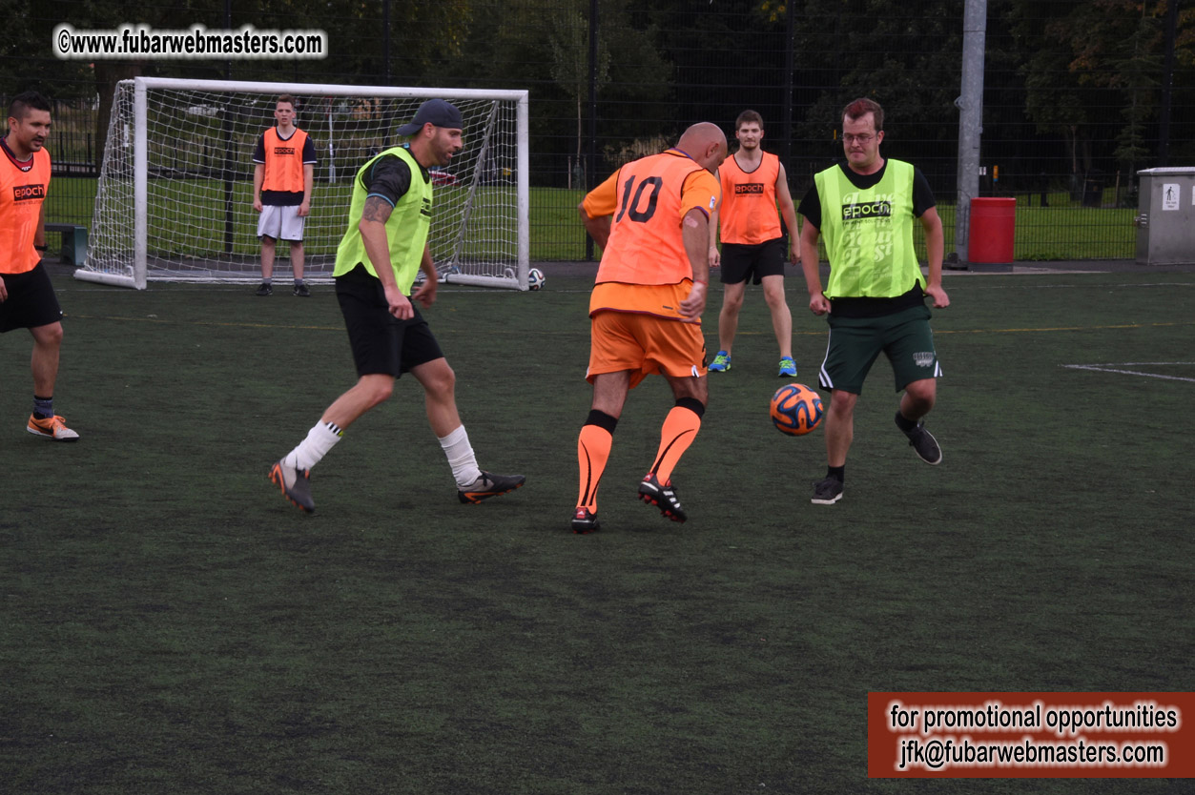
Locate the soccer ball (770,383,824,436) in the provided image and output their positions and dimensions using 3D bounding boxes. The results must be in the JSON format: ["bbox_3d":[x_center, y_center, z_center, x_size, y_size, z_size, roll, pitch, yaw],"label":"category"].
[{"bbox_3d":[0.829,0.053,15.980,0.220,0.220,0.220,1,4,0],"label":"soccer ball"}]

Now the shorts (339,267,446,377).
[{"bbox_3d":[-0.860,-0.319,16.000,0.455,0.475,0.400,1,4,3],"label":"shorts"}]

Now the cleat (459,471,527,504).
[{"bbox_3d":[-0.441,0.377,16.100,0.290,0.110,0.100,-15,3,0],"label":"cleat"}]

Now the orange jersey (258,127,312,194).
[{"bbox_3d":[-2.842,-2.160,35.000,0.460,0.610,0.270,1,5,-3],"label":"orange jersey"}]

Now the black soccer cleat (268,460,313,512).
[{"bbox_3d":[-1.259,0.367,15.850,0.280,0.115,0.100,51,15,30],"label":"black soccer cleat"}]

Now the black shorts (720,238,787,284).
[{"bbox_3d":[1.012,-0.903,25.050,0.430,0.340,0.280,1,5,2],"label":"black shorts"}]

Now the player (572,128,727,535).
[{"bbox_3d":[0.208,-0.283,15.550,0.600,1.640,0.750,4,6,37],"label":"player"}]

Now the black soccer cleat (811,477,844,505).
[{"bbox_3d":[0.972,0.391,16.200,0.105,0.110,0.290,1,7,11],"label":"black soccer cleat"}]

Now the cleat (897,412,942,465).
[{"bbox_3d":[1.366,0.173,16.400,0.280,0.105,0.110,47,1,18],"label":"cleat"}]

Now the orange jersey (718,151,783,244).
[{"bbox_3d":[0.996,-1.307,25.050,0.430,0.620,0.270,1,5,1],"label":"orange jersey"}]

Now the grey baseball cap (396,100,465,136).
[{"bbox_3d":[-0.696,-1.169,16.050,0.275,0.150,0.185,1,4,5],"label":"grey baseball cap"}]

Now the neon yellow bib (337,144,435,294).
[{"bbox_3d":[-0.903,-0.749,16.200,0.340,0.620,0.450,13,7,15],"label":"neon yellow bib"}]

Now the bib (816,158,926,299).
[{"bbox_3d":[1.172,-0.726,16.600,0.470,0.620,0.310,1,5,6],"label":"bib"}]

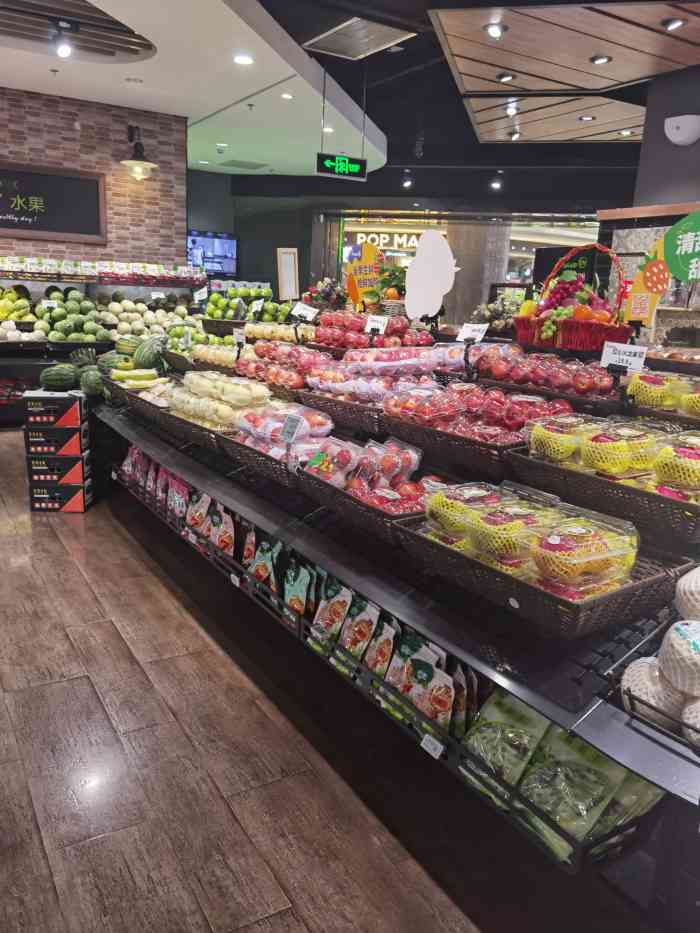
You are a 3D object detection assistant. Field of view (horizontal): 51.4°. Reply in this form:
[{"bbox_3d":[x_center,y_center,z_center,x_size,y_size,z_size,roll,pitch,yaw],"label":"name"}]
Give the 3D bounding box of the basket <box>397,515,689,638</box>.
[{"bbox_3d":[0.421,0.212,1.708,0.350,0.105,0.615,-12,17,-29],"label":"basket"}]

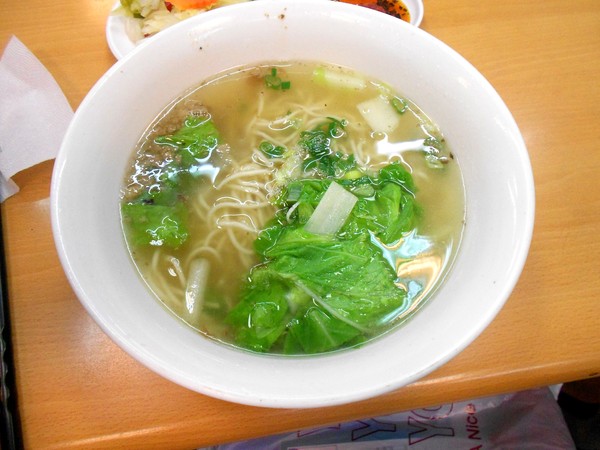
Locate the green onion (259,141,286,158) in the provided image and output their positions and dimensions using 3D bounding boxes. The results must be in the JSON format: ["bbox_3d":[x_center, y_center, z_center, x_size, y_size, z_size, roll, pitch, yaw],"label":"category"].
[{"bbox_3d":[-0.014,-0.038,0.231,0.013,0.004,0.008,15,64,5],"label":"green onion"}]

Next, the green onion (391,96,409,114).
[{"bbox_3d":[0.054,-0.065,0.247,0.006,0.004,0.010,-20,66,-12],"label":"green onion"}]

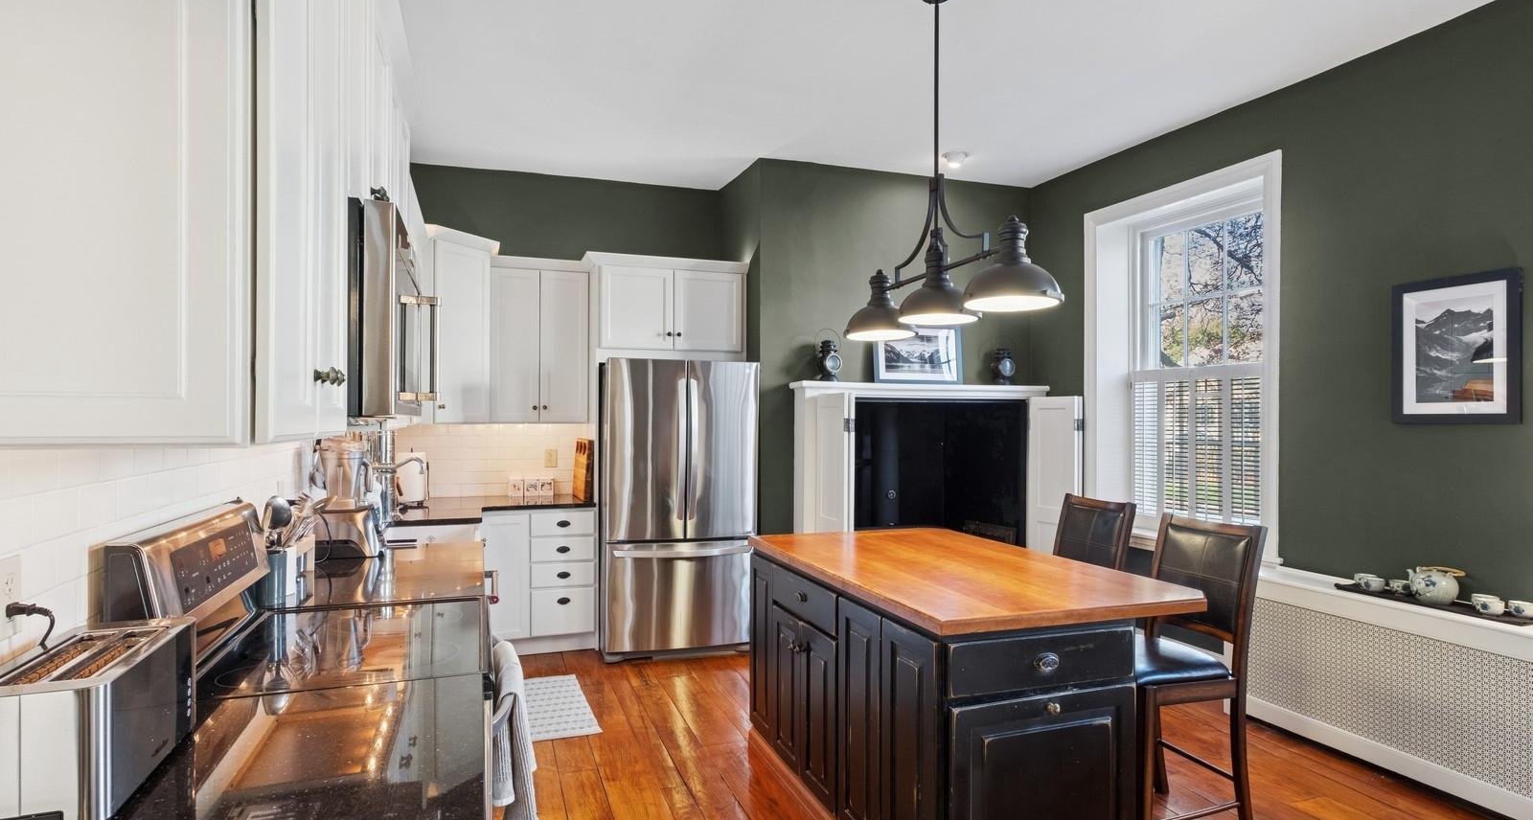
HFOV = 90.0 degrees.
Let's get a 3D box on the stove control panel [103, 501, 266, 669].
[{"bbox_3d":[-1.279,0.397,1.748,0.110,0.295,0.745,0,0,-20],"label":"stove control panel"}]

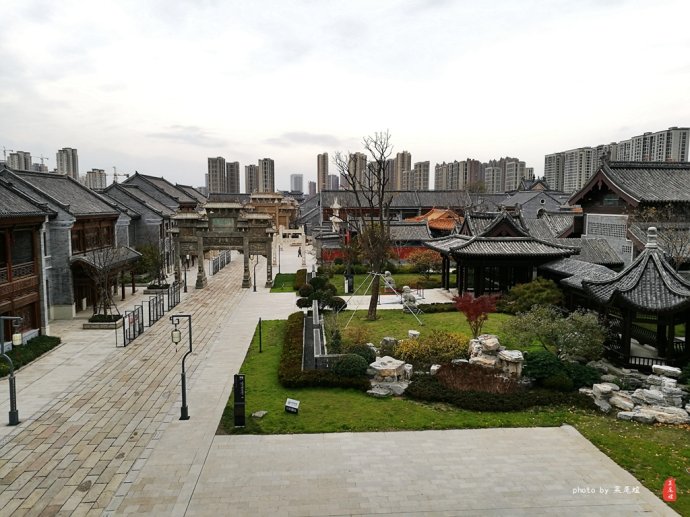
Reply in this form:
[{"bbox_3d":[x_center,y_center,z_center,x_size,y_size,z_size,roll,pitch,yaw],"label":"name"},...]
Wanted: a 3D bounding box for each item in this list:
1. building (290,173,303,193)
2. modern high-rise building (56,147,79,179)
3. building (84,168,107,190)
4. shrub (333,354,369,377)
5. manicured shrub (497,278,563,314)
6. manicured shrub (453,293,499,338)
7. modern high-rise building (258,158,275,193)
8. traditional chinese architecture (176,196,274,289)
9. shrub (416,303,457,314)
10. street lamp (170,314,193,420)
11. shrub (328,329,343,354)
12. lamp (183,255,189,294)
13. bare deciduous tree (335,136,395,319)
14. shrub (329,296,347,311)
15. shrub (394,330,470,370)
[{"bbox_3d":[-129.782,-187.530,1446.641,31.000,79.900,26.000,0,6,-4],"label":"building"},{"bbox_3d":[-437.015,-128.955,845.984,24.000,89.500,19.000,0,6,-4],"label":"modern high-rise building"},{"bbox_3d":[-390.271,-111.312,843.236,26.000,61.000,18.000,0,6,-4],"label":"building"},{"bbox_3d":[0.298,5.237,26.679,1.650,1.100,1.600,0,6,0],"label":"shrub"},{"bbox_3d":[14.662,2.972,42.523,4.300,2.500,3.500,0,6,0],"label":"manicured shrub"},{"bbox_3d":[7.661,3.410,31.410,2.700,2.750,2.400,0,6,-4],"label":"manicured shrub"},{"bbox_3d":[-139.946,-135.286,956.579,27.000,80.800,18.000,0,6,-4],"label":"modern high-rise building"},{"bbox_3d":[-12.335,-1.600,54.592,10.600,9.000,2.400,0,6,-4],"label":"traditional chinese architecture"},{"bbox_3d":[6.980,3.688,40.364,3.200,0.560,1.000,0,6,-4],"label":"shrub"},{"bbox_3d":[-6.589,4.343,21.552,0.840,4.300,0.400,0,6,-4],"label":"street lamp"},{"bbox_3d":[-0.513,4.672,30.643,0.750,1.400,0.750,0,6,0],"label":"shrub"},{"bbox_3d":[-14.327,1.161,48.840,0.800,3.800,0.400,0,6,-4],"label":"lamp"},{"bbox_3d":[1.432,-2.424,39.517,4.300,13.700,4.100,0,6,-4],"label":"bare deciduous tree"},{"bbox_3d":[-0.503,3.616,41.592,1.250,1.050,1.250,0,6,0],"label":"shrub"},{"bbox_3d":[4.724,4.790,29.044,3.850,1.550,2.400,0,6,0],"label":"shrub"}]

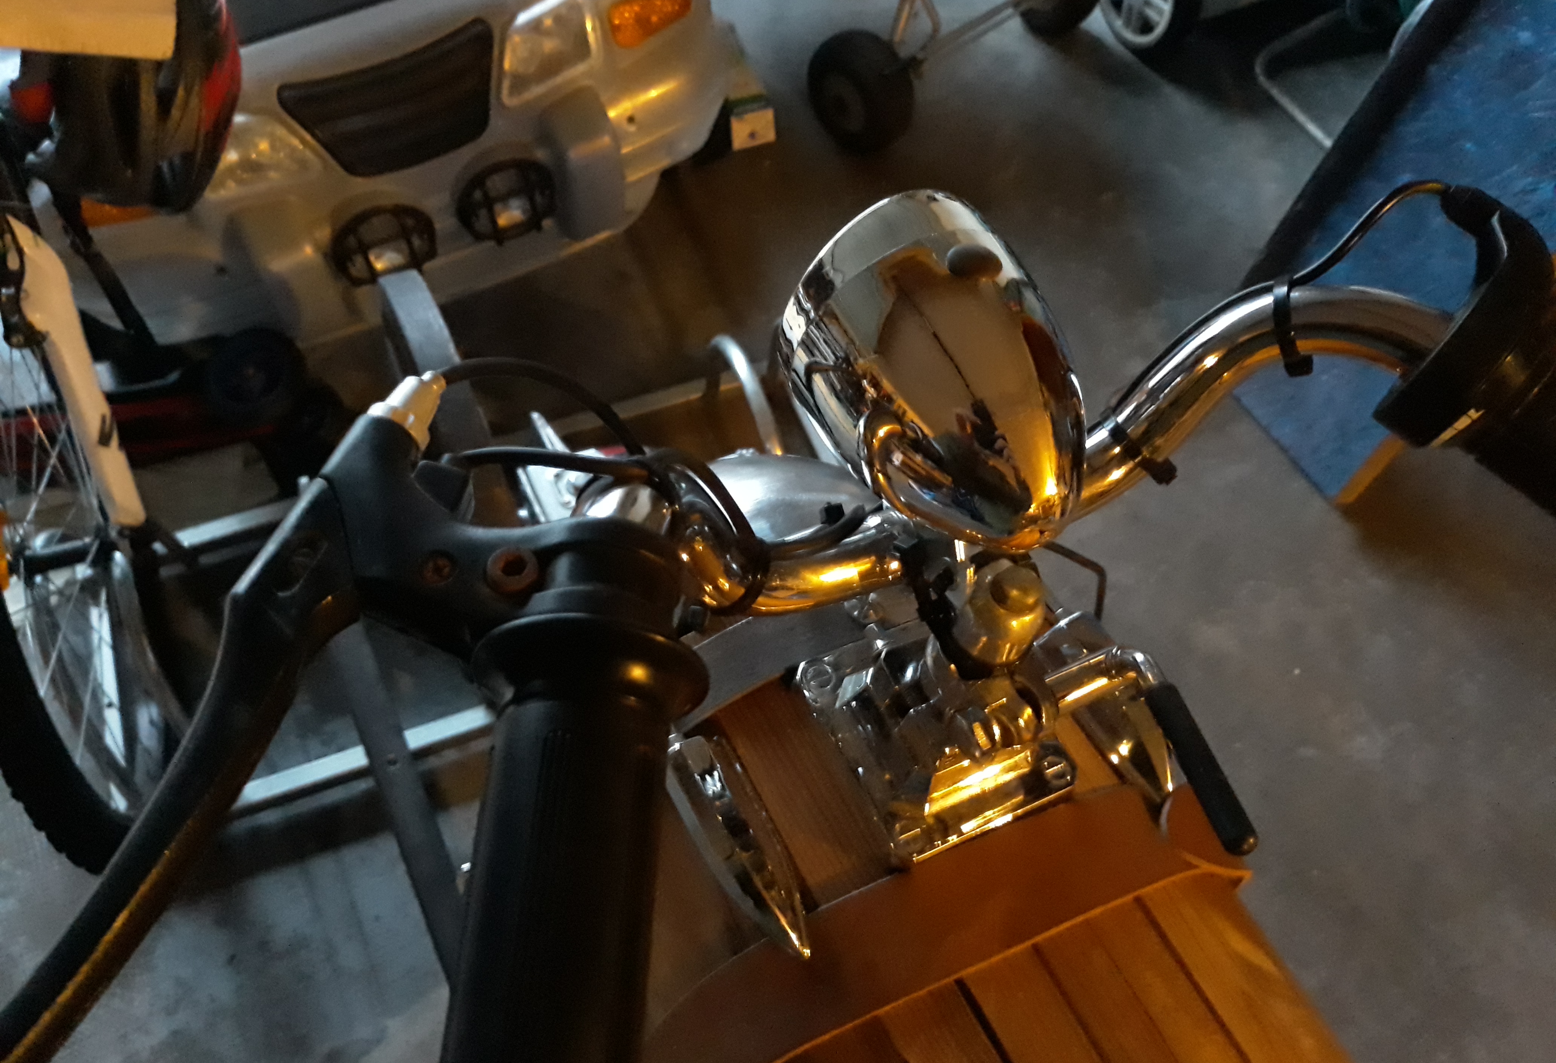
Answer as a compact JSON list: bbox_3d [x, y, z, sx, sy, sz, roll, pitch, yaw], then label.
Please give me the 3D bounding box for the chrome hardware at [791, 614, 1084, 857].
[{"bbox_3d":[0.074,0.084,0.602,0.096,0.050,0.126,-21,49,-12],"label":"chrome hardware"}]

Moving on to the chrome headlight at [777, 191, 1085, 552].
[{"bbox_3d":[0.065,-0.046,0.440,0.094,0.096,0.125,-22,50,-13],"label":"chrome headlight"}]

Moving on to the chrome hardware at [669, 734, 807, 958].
[{"bbox_3d":[-0.021,0.148,0.585,0.036,0.036,0.137,-21,49,-12],"label":"chrome hardware"}]

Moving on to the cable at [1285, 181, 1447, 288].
[{"bbox_3d":[0.185,-0.093,0.383,0.058,0.018,0.018,-25,23,20],"label":"cable"}]

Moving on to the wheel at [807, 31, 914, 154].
[{"bbox_3d":[0.135,-0.712,1.980,0.080,0.200,0.200,-36,54,-23],"label":"wheel"}]

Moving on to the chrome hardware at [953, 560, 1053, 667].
[{"bbox_3d":[0.087,0.032,0.475,0.036,0.040,0.038,2,45,-2],"label":"chrome hardware"}]

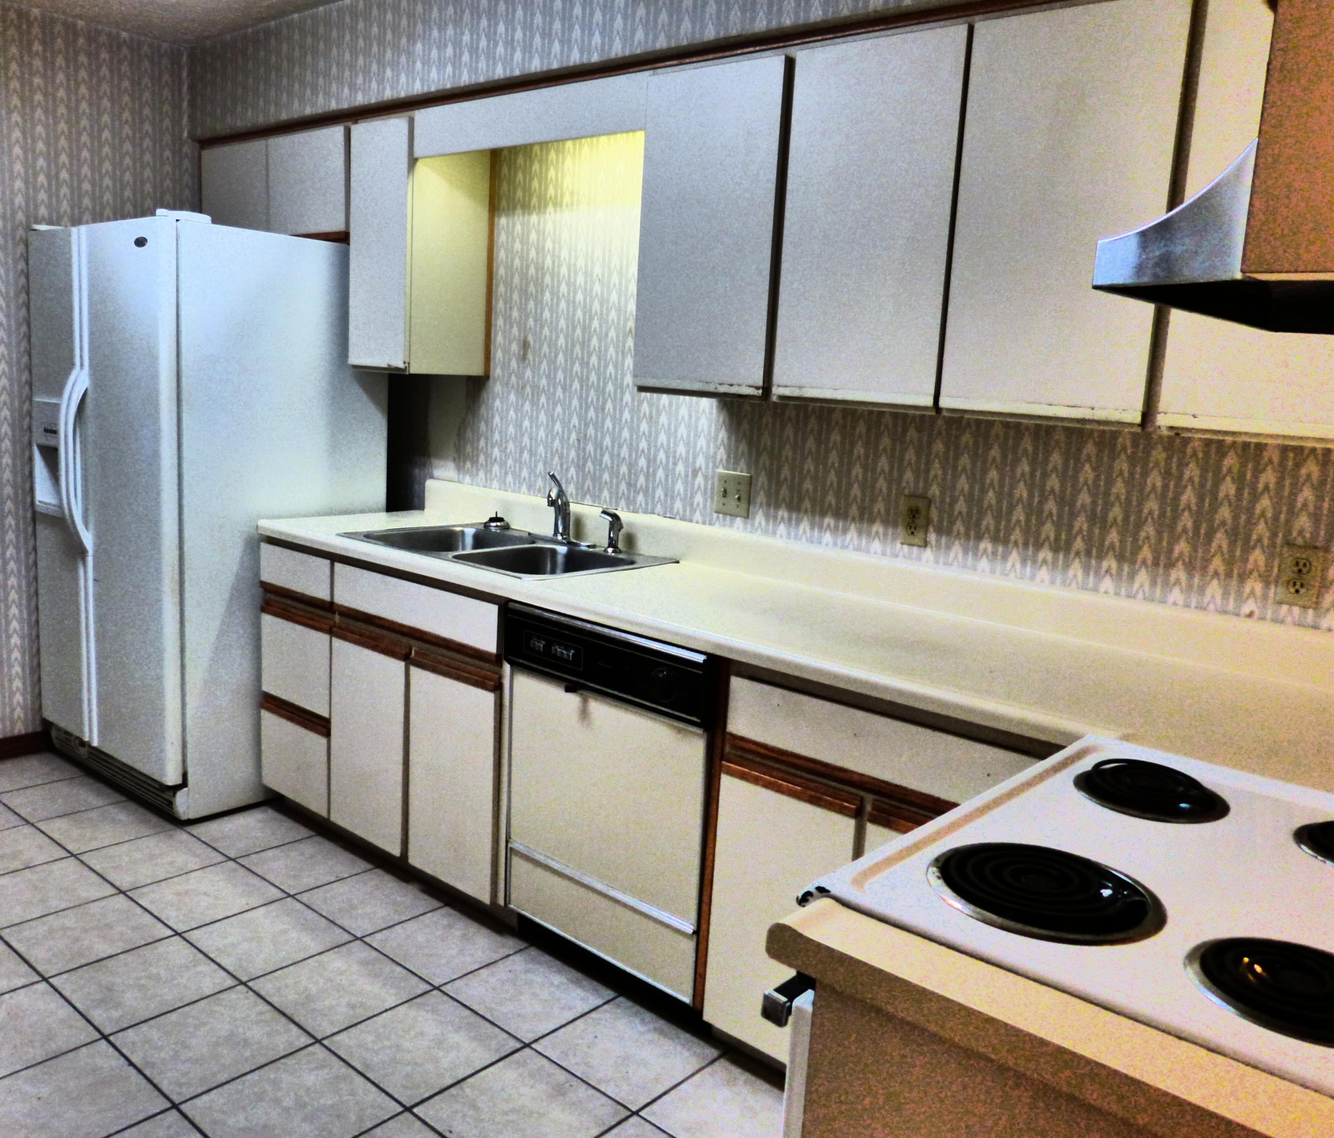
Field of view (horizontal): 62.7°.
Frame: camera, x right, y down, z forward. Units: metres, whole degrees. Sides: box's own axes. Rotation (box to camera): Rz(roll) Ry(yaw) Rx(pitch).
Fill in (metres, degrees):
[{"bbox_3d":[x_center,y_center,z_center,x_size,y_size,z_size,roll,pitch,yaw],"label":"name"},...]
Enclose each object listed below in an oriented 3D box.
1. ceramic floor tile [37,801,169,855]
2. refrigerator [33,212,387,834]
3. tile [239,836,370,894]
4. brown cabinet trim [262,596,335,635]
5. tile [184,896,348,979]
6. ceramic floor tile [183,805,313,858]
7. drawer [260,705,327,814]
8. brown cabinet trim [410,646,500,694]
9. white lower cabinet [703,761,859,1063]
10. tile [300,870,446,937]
[{"bbox_3d":[-1.676,0.773,3.278,0.304,0.010,0.301,11,12,40],"label":"ceramic floor tile"},{"bbox_3d":[-1.555,-0.201,3.702,0.893,1.792,0.800,11,12,40],"label":"refrigerator"},{"bbox_3d":[-1.016,0.838,3.102,0.304,0.010,0.279,11,12,40],"label":"tile"},{"bbox_3d":[-1.076,0.135,3.206,0.376,0.042,0.024,12,12,39],"label":"brown cabinet trim"},{"bbox_3d":[-0.980,0.916,2.710,0.299,0.010,0.299,12,12,39],"label":"tile"},{"bbox_3d":[-1.250,0.794,3.300,0.304,0.010,0.279,11,12,40],"label":"ceramic floor tile"},{"bbox_3d":[-1.098,0.572,3.256,0.363,0.246,0.022,11,12,40],"label":"drawer"},{"bbox_3d":[-0.525,0.250,2.727,0.321,0.042,0.028,11,12,40],"label":"brown cabinet trim"},{"bbox_3d":[0.218,0.683,2.132,0.317,0.562,0.025,11,12,40],"label":"white lower cabinet"},{"bbox_3d":[-0.783,0.882,2.903,0.304,0.010,0.279,11,12,40],"label":"tile"}]

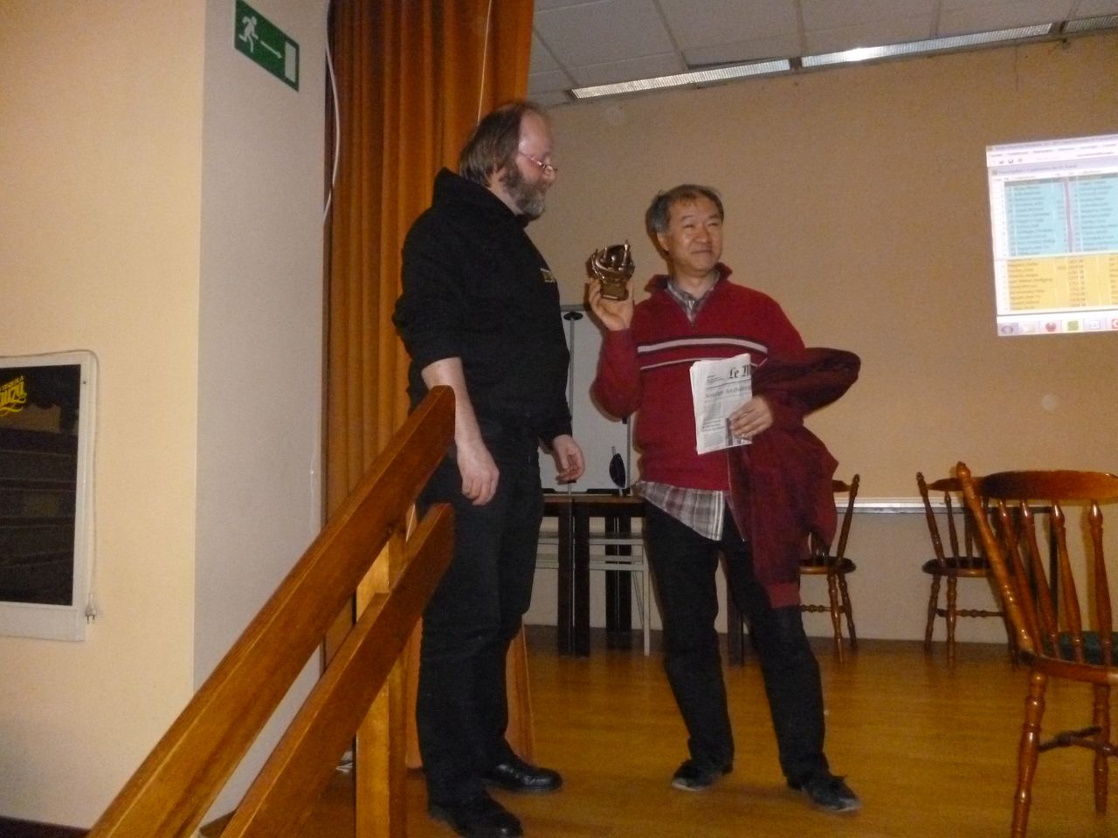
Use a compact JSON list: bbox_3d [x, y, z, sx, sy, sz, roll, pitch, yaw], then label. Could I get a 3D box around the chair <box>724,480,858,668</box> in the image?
[{"bbox_3d":[1.252,0.720,4.503,0.490,0.880,0.482,-2,-4,18],"label":"chair"}]

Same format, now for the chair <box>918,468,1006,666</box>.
[{"bbox_3d":[1.972,0.699,4.315,0.490,0.880,0.482,-2,-4,17],"label":"chair"}]

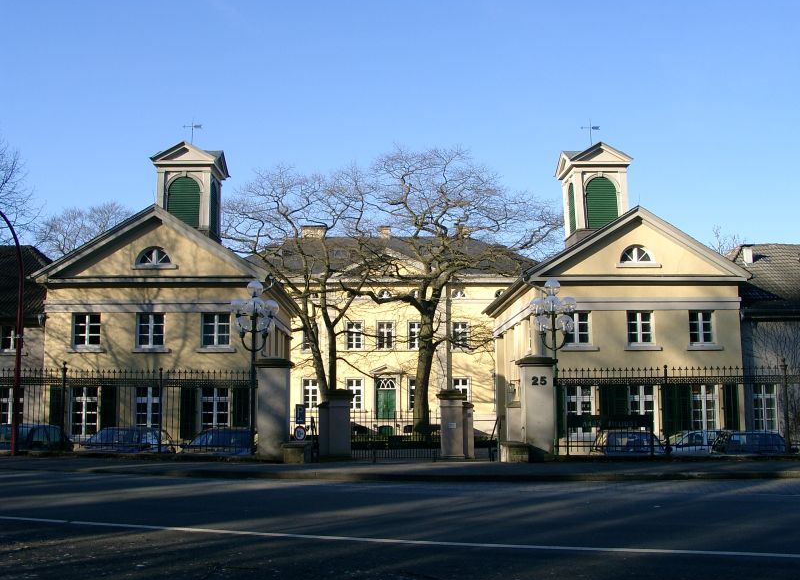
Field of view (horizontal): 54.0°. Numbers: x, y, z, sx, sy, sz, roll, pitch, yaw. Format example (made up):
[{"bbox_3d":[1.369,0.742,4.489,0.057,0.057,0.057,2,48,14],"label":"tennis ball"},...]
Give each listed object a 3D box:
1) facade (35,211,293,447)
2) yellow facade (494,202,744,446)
[{"bbox_3d":[-9.808,2.351,35.641,9.400,10.000,10.800,0,-9,-1],"label":"facade"},{"bbox_3d":[9.674,2.441,38.709,9.200,10.130,13.400,0,-9,-1],"label":"yellow facade"}]

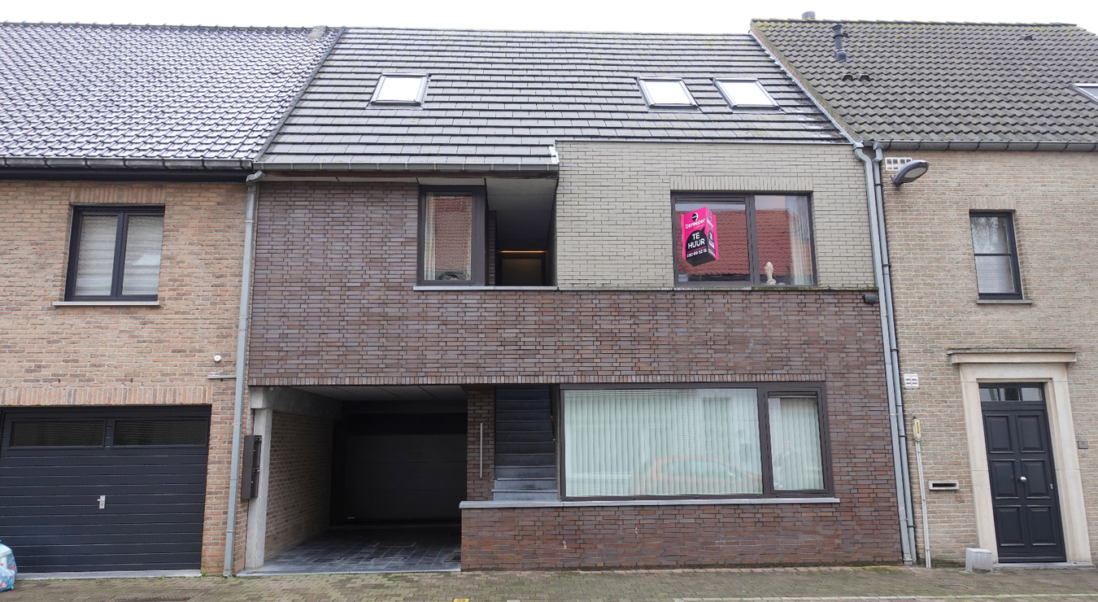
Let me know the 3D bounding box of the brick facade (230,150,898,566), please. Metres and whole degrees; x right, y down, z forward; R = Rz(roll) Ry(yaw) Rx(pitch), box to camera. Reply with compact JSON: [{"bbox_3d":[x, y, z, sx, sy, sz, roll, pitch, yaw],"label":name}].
[{"bbox_3d":[0.330,0.649,10.268,8.730,5.870,0.600,0,-10,-3],"label":"brick facade"}]

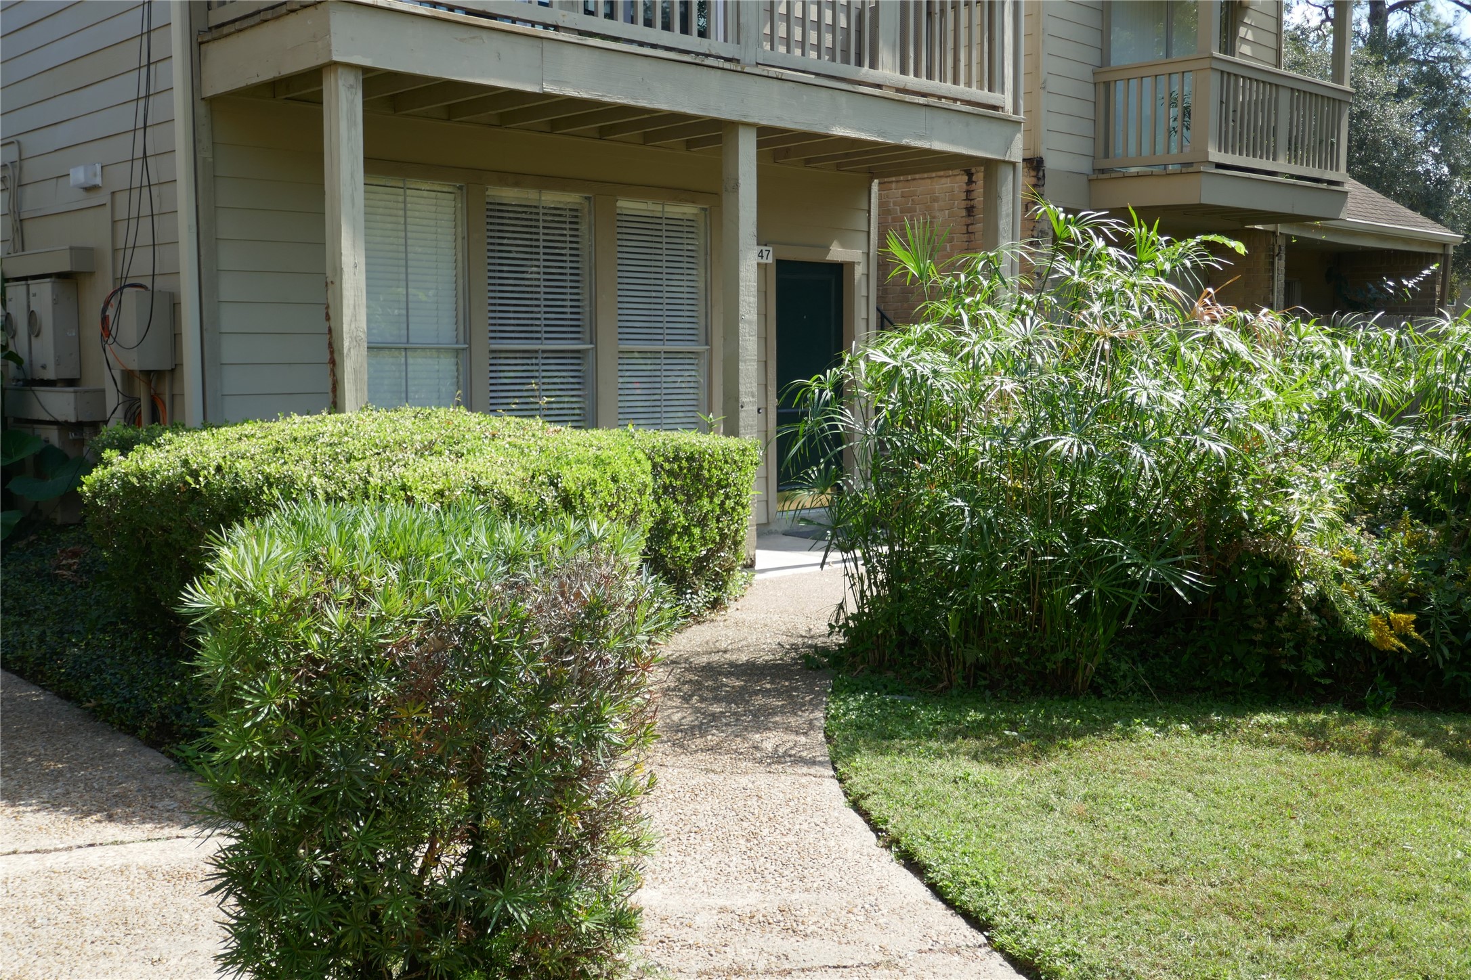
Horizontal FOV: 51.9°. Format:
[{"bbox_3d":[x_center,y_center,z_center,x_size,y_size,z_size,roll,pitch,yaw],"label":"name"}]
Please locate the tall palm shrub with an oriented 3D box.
[{"bbox_3d":[1.950,-0.268,7.508,3.500,2.150,2.100,1,5,8],"label":"tall palm shrub"}]

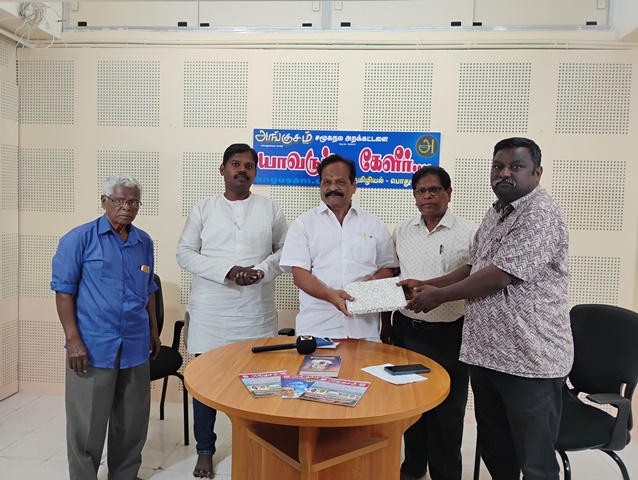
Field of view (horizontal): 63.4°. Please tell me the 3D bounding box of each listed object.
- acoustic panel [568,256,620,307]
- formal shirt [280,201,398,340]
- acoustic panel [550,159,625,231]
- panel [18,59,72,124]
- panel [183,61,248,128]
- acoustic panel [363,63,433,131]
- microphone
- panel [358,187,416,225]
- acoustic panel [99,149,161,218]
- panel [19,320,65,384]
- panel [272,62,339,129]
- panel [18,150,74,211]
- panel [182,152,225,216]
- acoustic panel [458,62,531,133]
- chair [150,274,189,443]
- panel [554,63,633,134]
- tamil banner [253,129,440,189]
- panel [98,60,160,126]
[{"bbox_3d":[1.670,0.318,3.279,0.433,0.430,0.020,2,3,5],"label":"acoustic panel"},{"bbox_3d":[0.110,0.156,2.700,0.610,0.740,0.340,2,3,5],"label":"formal shirt"},{"bbox_3d":[1.684,-0.278,3.239,0.435,0.435,0.025,2,3,5],"label":"acoustic panel"},{"bbox_3d":[-1.870,-1.005,3.533,0.415,0.435,0.025,2,3,5],"label":"panel"},{"bbox_3d":[-0.683,-0.959,3.425,0.433,0.430,0.020,2,3,5],"label":"panel"},{"bbox_3d":[0.512,-0.917,3.317,0.433,0.430,0.020,2,3,5],"label":"acoustic panel"},{"bbox_3d":[-0.144,0.456,2.187,0.271,0.078,0.078,-6,4,-3],"label":"microphone"},{"bbox_3d":[0.494,-0.321,3.352,0.433,0.430,0.020,2,3,5],"label":"panel"},{"bbox_3d":[-1.301,-0.387,3.513,0.435,0.435,0.025,2,3,5],"label":"acoustic panel"},{"bbox_3d":[-1.926,0.784,3.636,0.415,0.435,0.025,2,3,5],"label":"panel"},{"bbox_3d":[-0.089,-0.940,3.369,0.435,0.435,0.025,2,3,5],"label":"panel"},{"bbox_3d":[-1.880,-0.405,3.566,0.403,0.430,0.020,2,3,5],"label":"panel"},{"bbox_3d":[-0.701,-0.363,3.459,0.433,0.430,0.020,2,3,5],"label":"panel"},{"bbox_3d":[1.105,-0.896,3.259,0.435,0.435,0.025,2,3,5],"label":"acoustic panel"},{"bbox_3d":[-1.089,0.685,2.979,0.580,0.940,0.580,-1,4,-37],"label":"chair"},{"bbox_3d":[1.703,-0.875,3.204,0.435,0.435,0.025,2,3,5],"label":"panel"},{"bbox_3d":[0.171,-0.525,3.360,1.214,0.365,0.020,2,3,5],"label":"tamil banner"},{"bbox_3d":[-1.283,-0.983,3.479,0.435,0.435,0.025,2,3,5],"label":"panel"}]

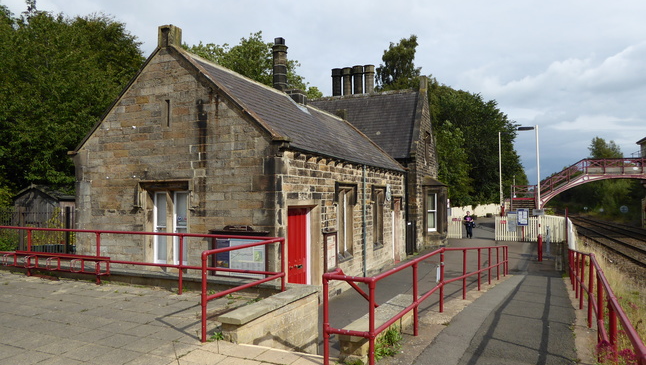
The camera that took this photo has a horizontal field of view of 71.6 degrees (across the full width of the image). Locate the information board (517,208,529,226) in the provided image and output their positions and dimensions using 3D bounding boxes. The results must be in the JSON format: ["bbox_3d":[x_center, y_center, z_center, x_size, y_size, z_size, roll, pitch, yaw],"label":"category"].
[{"bbox_3d":[10.990,1.924,24.604,0.690,0.990,0.080,-1,-2,23],"label":"information board"}]

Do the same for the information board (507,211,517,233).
[{"bbox_3d":[10.447,2.191,24.756,0.580,1.130,0.070,-1,-2,23],"label":"information board"}]

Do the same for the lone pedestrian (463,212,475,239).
[{"bbox_3d":[8.700,2.513,26.563,0.600,1.630,0.400,-1,-2,21],"label":"lone pedestrian"}]

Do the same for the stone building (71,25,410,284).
[{"bbox_3d":[-1.171,-0.504,14.672,5.700,6.980,11.500,-1,-2,23],"label":"stone building"}]

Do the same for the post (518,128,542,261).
[{"bbox_3d":[8.034,0.412,17.322,0.800,5.210,0.260,-1,-2,23],"label":"post"}]

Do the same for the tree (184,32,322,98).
[{"bbox_3d":[-5.320,-3.708,32.896,10.500,14.680,10.500,-1,-2,23],"label":"tree"}]

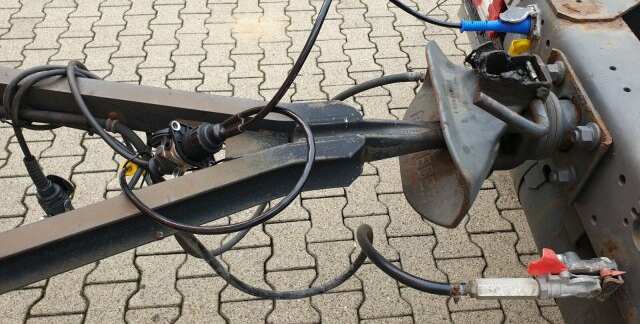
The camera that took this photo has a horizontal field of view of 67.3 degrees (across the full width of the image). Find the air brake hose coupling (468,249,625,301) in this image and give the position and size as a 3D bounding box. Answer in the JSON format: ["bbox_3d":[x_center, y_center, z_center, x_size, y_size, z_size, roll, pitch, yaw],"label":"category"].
[{"bbox_3d":[0.354,0.178,0.755,0.232,0.066,0.068,1,49,-1],"label":"air brake hose coupling"}]

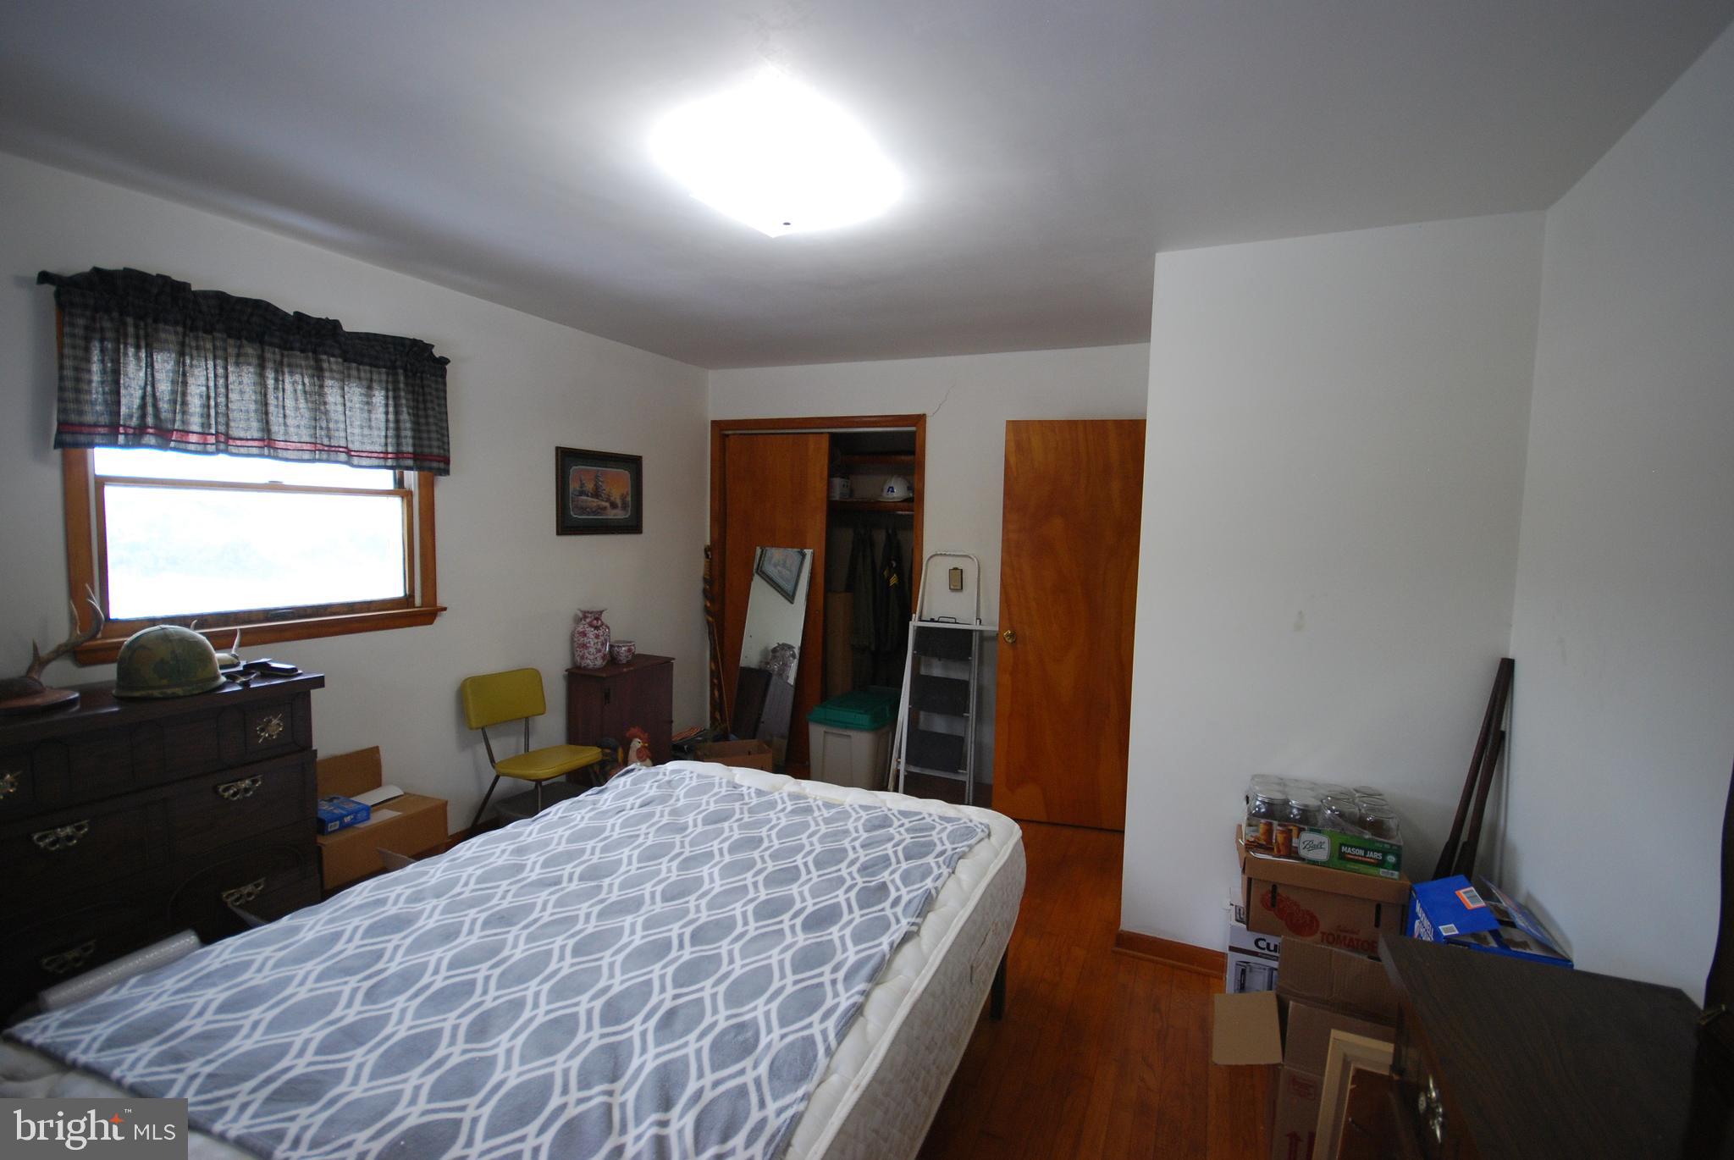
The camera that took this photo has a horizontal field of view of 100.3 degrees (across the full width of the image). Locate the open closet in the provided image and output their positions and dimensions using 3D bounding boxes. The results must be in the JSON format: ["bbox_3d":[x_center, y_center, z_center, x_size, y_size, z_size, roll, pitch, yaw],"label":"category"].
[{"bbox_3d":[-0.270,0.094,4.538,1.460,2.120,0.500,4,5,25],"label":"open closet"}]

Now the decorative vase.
[{"bbox_3d":[-1.384,0.288,3.628,0.195,0.288,0.190,-1,5,-23],"label":"decorative vase"}]

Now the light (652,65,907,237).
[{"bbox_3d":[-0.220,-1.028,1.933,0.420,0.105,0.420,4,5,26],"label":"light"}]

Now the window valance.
[{"bbox_3d":[-1.960,-0.641,2.448,0.120,0.500,1.100,4,5,26],"label":"window valance"}]

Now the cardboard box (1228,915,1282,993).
[{"bbox_3d":[1.322,1.218,2.260,0.350,0.320,0.260,4,5,26],"label":"cardboard box"}]

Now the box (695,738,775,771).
[{"bbox_3d":[-0.727,1.057,3.935,0.370,0.270,0.250,-1,5,-26],"label":"box"}]

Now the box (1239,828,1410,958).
[{"bbox_3d":[1.327,0.904,2.145,0.395,0.217,0.270,4,5,25],"label":"box"}]

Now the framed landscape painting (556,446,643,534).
[{"bbox_3d":[-1.398,-0.457,3.826,0.030,0.434,0.590,4,5,25],"label":"framed landscape painting"}]

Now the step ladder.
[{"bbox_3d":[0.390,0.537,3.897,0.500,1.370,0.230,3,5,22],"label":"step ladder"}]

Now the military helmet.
[{"bbox_3d":[-2.010,0.217,2.090,0.280,0.180,0.240,4,5,25],"label":"military helmet"}]

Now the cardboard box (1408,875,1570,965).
[{"bbox_3d":[1.558,0.986,1.849,0.235,0.320,0.280,4,5,26],"label":"cardboard box"}]

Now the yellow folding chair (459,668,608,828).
[{"bbox_3d":[-1.489,0.831,3.227,0.510,0.800,0.420,4,5,25],"label":"yellow folding chair"}]

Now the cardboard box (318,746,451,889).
[{"bbox_3d":[-1.879,0.867,2.743,0.240,0.395,0.460,4,5,25],"label":"cardboard box"}]

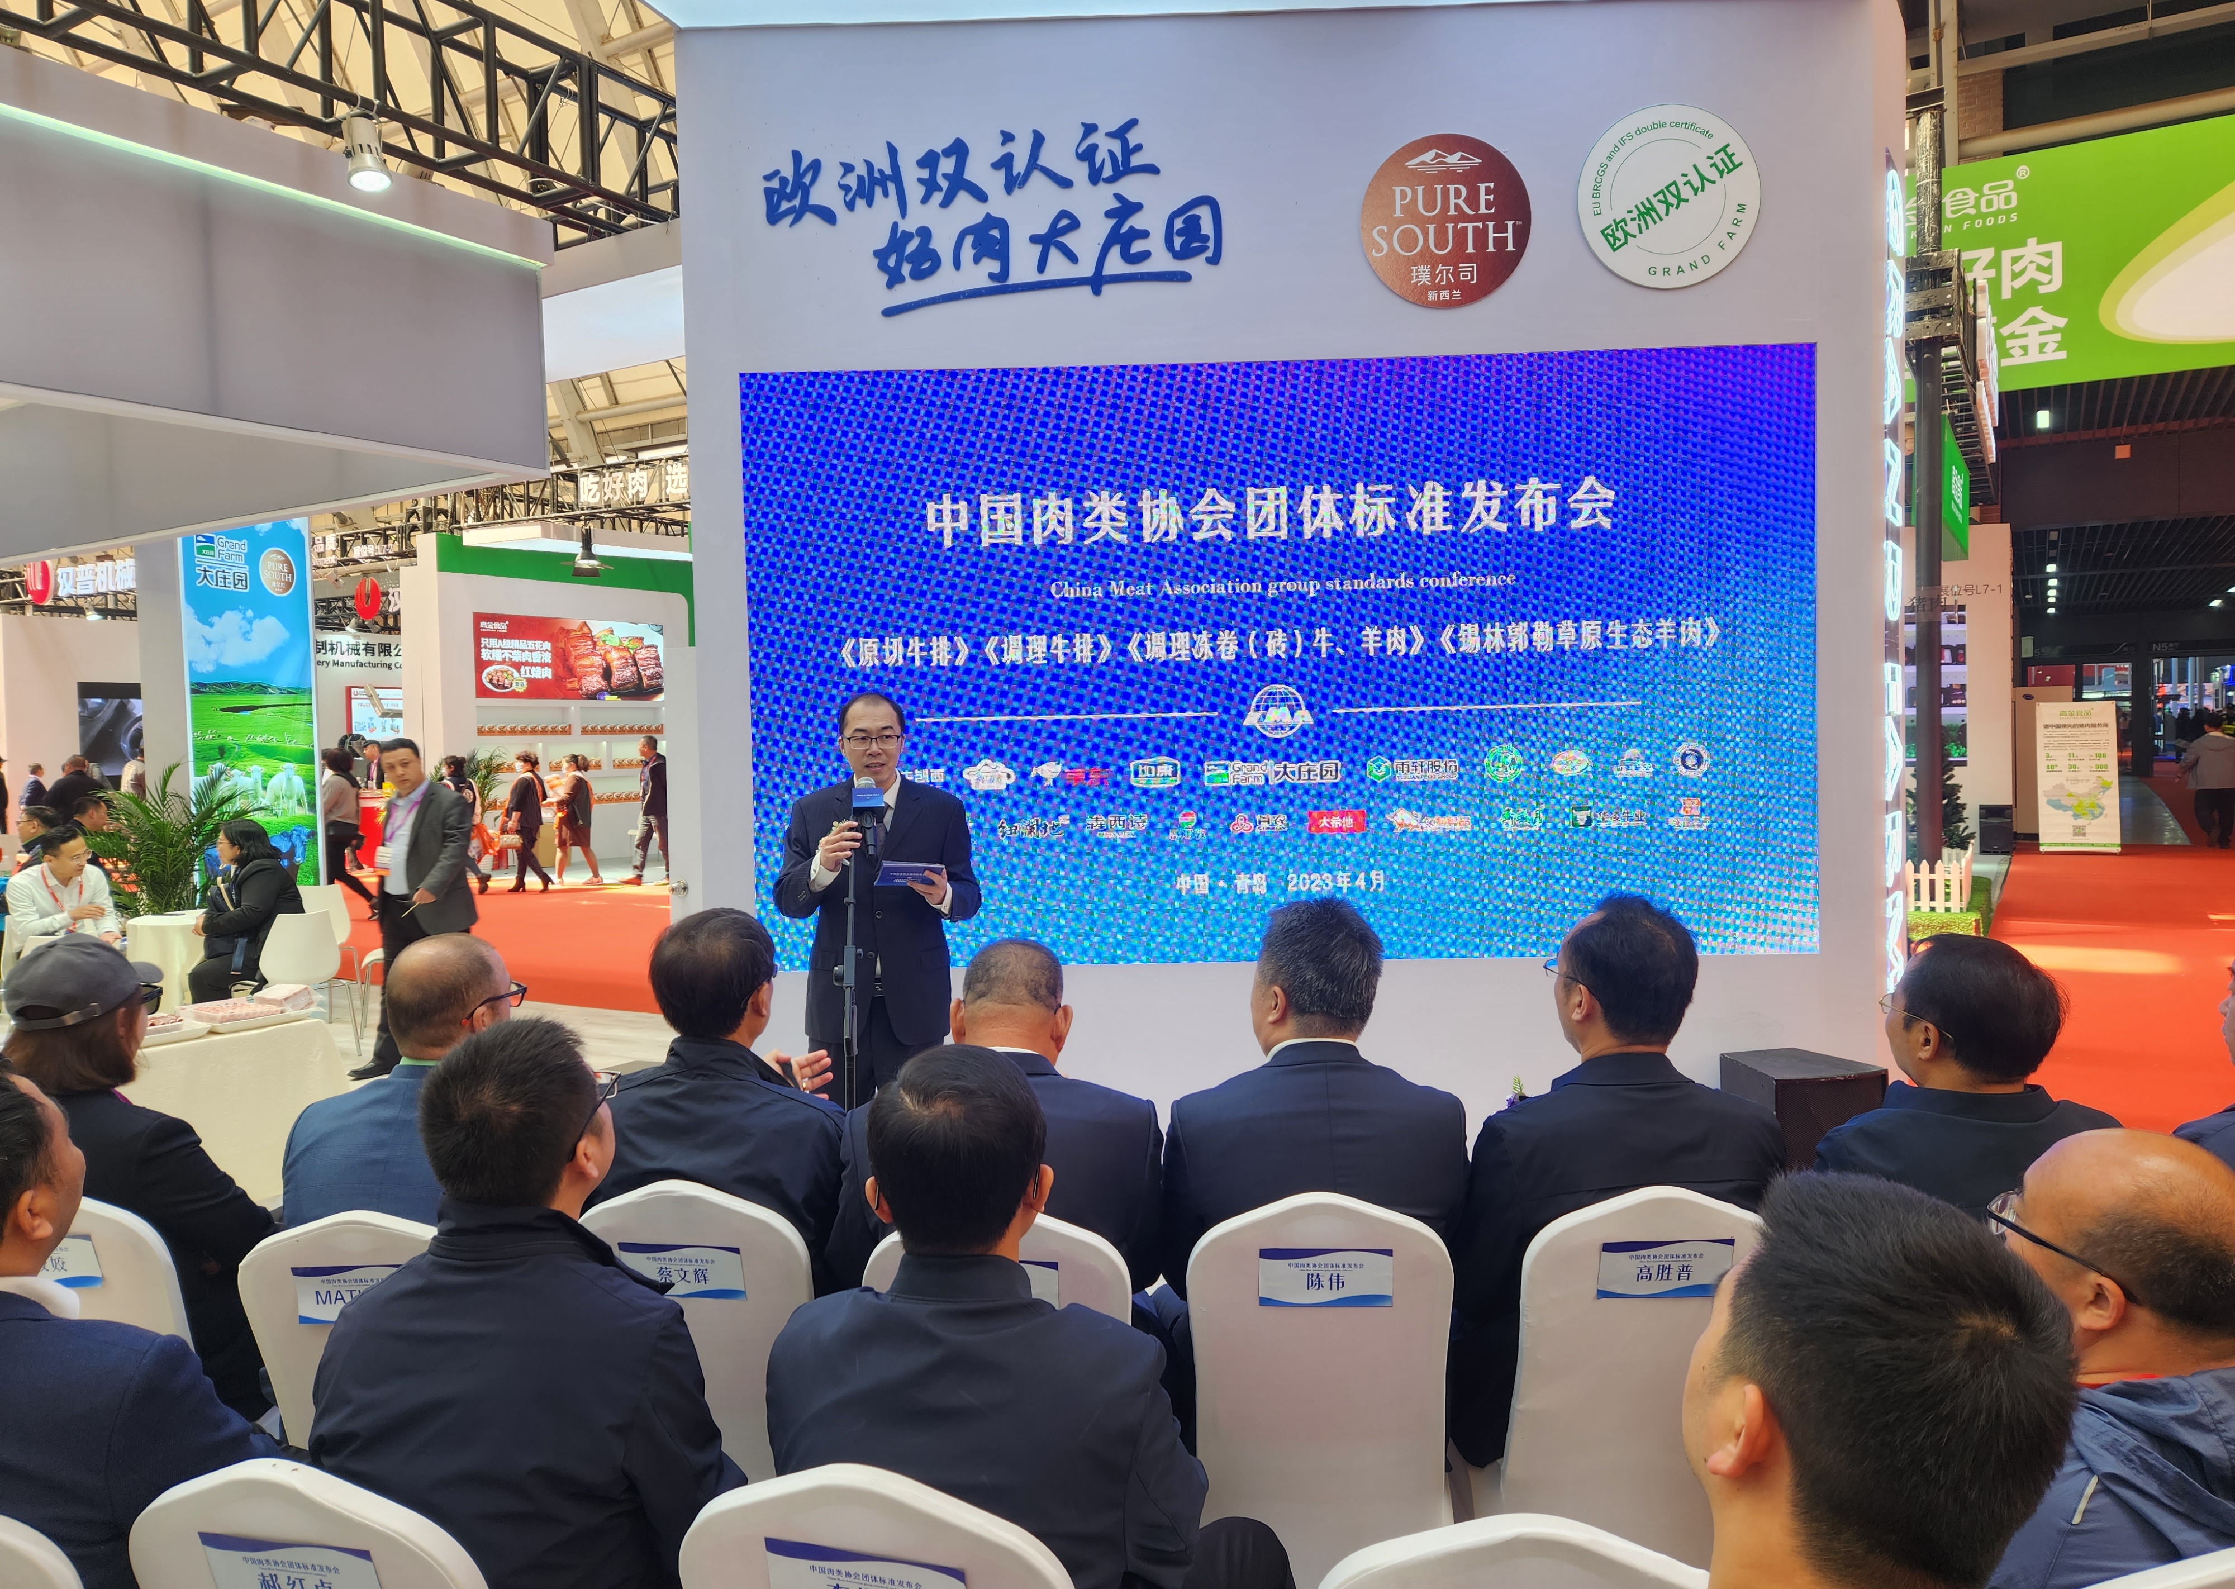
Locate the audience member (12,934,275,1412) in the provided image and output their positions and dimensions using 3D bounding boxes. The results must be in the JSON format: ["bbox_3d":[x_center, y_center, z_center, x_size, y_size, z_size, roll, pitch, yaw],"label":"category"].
[{"bbox_3d":[-1.643,0.874,2.861,0.540,1.300,0.800,0,3,30],"label":"audience member"}]

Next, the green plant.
[{"bbox_3d":[-5.740,0.569,8.980,1.000,1.520,0.920,-3,3,-32],"label":"green plant"}]

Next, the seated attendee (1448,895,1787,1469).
[{"bbox_3d":[0.882,0.833,2.864,0.530,1.330,0.850,-1,2,-5],"label":"seated attendee"}]

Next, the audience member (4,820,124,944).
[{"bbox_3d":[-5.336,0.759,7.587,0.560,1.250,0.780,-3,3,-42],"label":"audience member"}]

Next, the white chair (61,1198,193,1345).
[{"bbox_3d":[-1.739,1.080,2.720,0.430,0.905,0.560,-1,3,2],"label":"white chair"}]

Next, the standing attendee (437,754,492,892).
[{"bbox_3d":[-7.686,0.315,17.499,0.580,1.620,0.480,-1,2,2],"label":"standing attendee"}]

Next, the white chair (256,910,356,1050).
[{"bbox_3d":[-4.398,1.021,7.949,0.540,0.790,0.520,0,2,24],"label":"white chair"}]

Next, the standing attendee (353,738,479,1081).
[{"bbox_3d":[-3.597,0.556,7.599,0.550,1.710,0.420,0,3,32],"label":"standing attendee"}]

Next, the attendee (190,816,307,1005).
[{"bbox_3d":[-4.690,0.773,8.050,0.720,1.290,0.470,-1,2,0],"label":"attendee"}]

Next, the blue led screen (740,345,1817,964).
[{"bbox_3d":[0.583,-0.477,5.300,3.830,2.150,0.080,-1,2,1],"label":"blue led screen"}]

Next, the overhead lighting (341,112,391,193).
[{"bbox_3d":[-2.629,-2.250,5.200,0.145,0.250,0.145,-2,2,-27],"label":"overhead lighting"}]

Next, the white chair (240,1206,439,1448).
[{"bbox_3d":[-1.149,1.075,2.570,0.430,0.905,0.560,-1,3,1],"label":"white chair"}]

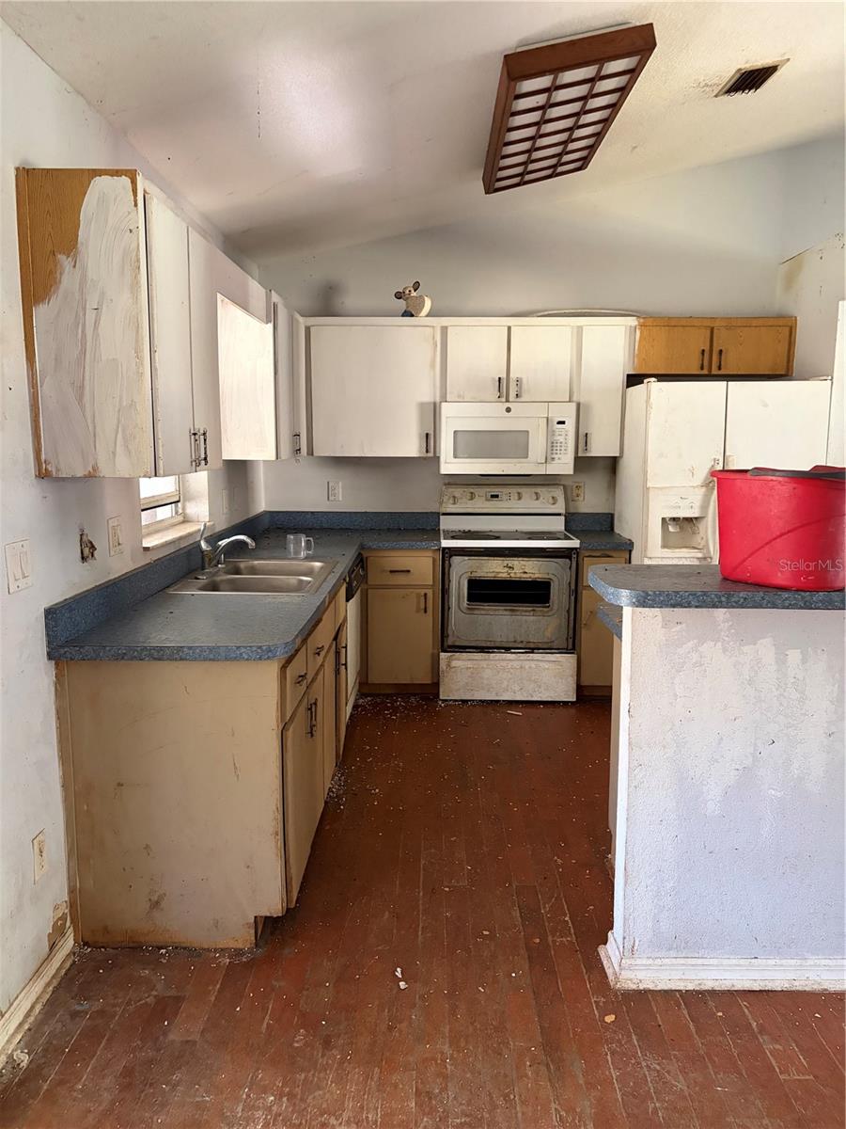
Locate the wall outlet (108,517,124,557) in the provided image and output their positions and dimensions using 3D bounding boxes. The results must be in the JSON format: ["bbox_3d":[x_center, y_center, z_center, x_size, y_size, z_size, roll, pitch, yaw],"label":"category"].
[{"bbox_3d":[-1.006,-0.091,2.776,0.009,0.119,0.116,0,9,1],"label":"wall outlet"}]

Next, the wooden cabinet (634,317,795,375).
[{"bbox_3d":[1.648,-1.249,4.923,0.906,0.313,0.334,0,9,1],"label":"wooden cabinet"}]

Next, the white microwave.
[{"bbox_3d":[0.484,-0.737,4.973,0.757,0.402,0.396,0,9,1],"label":"white microwave"}]

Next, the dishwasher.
[{"bbox_3d":[-0.657,0.391,4.362,0.610,0.863,0.605,0,9,1],"label":"dishwasher"}]

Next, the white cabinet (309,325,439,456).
[{"bbox_3d":[-0.277,-1.010,4.983,0.730,0.738,0.334,0,9,1],"label":"white cabinet"}]

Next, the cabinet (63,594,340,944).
[{"bbox_3d":[-0.688,0.559,3.229,0.637,0.866,1.676,0,9,1],"label":"cabinet"}]

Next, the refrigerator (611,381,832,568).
[{"bbox_3d":[1.615,-0.122,4.816,0.925,1.760,0.800,0,9,1],"label":"refrigerator"}]

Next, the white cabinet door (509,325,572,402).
[{"bbox_3d":[0.664,-1.131,4.790,0.350,0.416,0.030,0,9,1],"label":"white cabinet door"}]

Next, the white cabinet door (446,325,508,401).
[{"bbox_3d":[0.306,-1.130,4.794,0.339,0.413,0.022,0,8,1],"label":"white cabinet door"}]

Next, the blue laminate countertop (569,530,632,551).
[{"bbox_3d":[1.002,-0.148,4.912,0.289,0.039,0.642,0,9,1],"label":"blue laminate countertop"}]

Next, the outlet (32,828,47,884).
[{"bbox_3d":[-1.015,0.773,2.247,0.009,0.119,0.073,0,9,1],"label":"outlet"}]

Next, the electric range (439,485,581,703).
[{"bbox_3d":[0.484,0.145,4.979,0.762,1.180,0.646,0,9,1],"label":"electric range"}]

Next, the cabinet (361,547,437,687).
[{"bbox_3d":[-0.126,0.295,4.996,0.446,0.866,0.635,0,9,1],"label":"cabinet"}]

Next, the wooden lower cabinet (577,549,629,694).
[{"bbox_3d":[1.008,0.301,5.008,0.282,0.865,0.621,0,9,1],"label":"wooden lower cabinet"}]

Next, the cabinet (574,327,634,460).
[{"bbox_3d":[1.002,-1.017,4.936,0.283,0.765,0.338,0,9,1],"label":"cabinet"}]

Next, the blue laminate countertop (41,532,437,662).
[{"bbox_3d":[-0.459,0.022,3.796,1.097,0.041,2.992,0,9,1],"label":"blue laminate countertop"}]

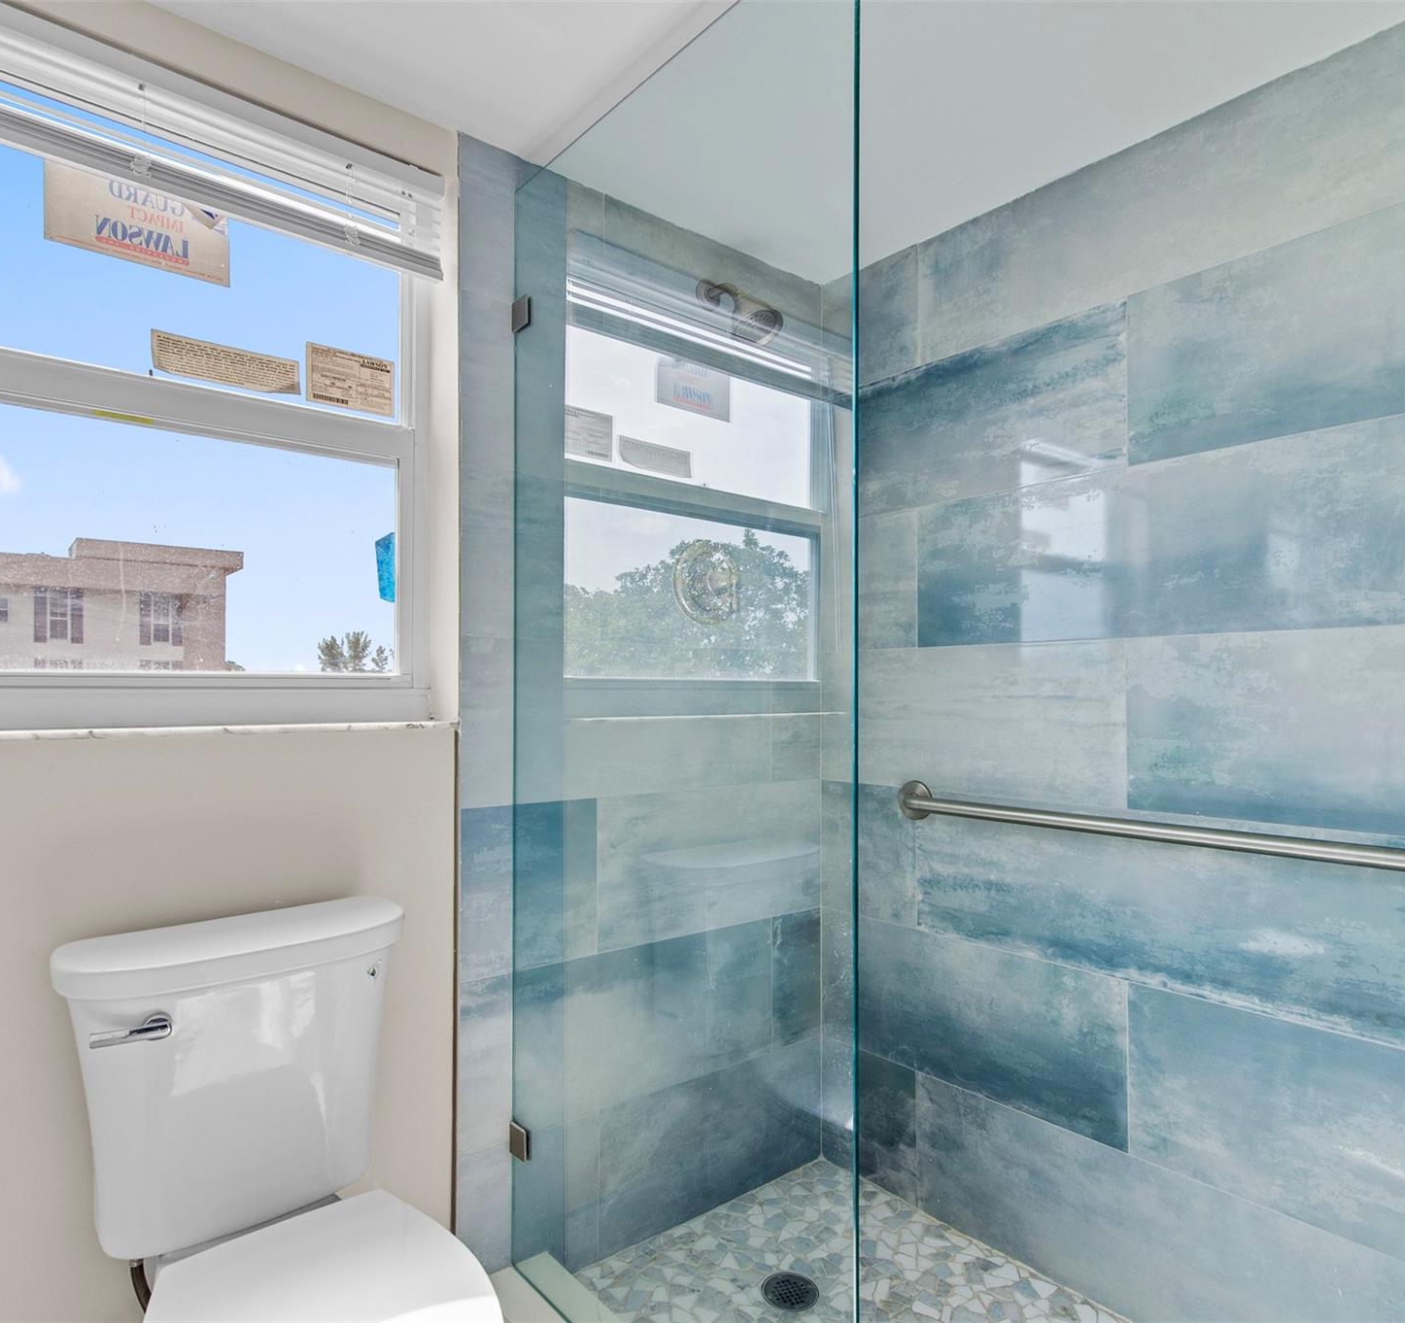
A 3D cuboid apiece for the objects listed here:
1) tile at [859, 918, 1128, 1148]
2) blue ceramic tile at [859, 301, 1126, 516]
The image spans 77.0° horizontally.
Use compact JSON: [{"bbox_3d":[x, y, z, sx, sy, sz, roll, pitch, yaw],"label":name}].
[{"bbox_3d":[0.518,0.718,1.818,0.010,0.302,0.706,2,-2,-41],"label":"tile"},{"bbox_3d":[0.529,-0.498,1.848,0.010,0.302,0.706,2,-2,-41],"label":"blue ceramic tile"}]

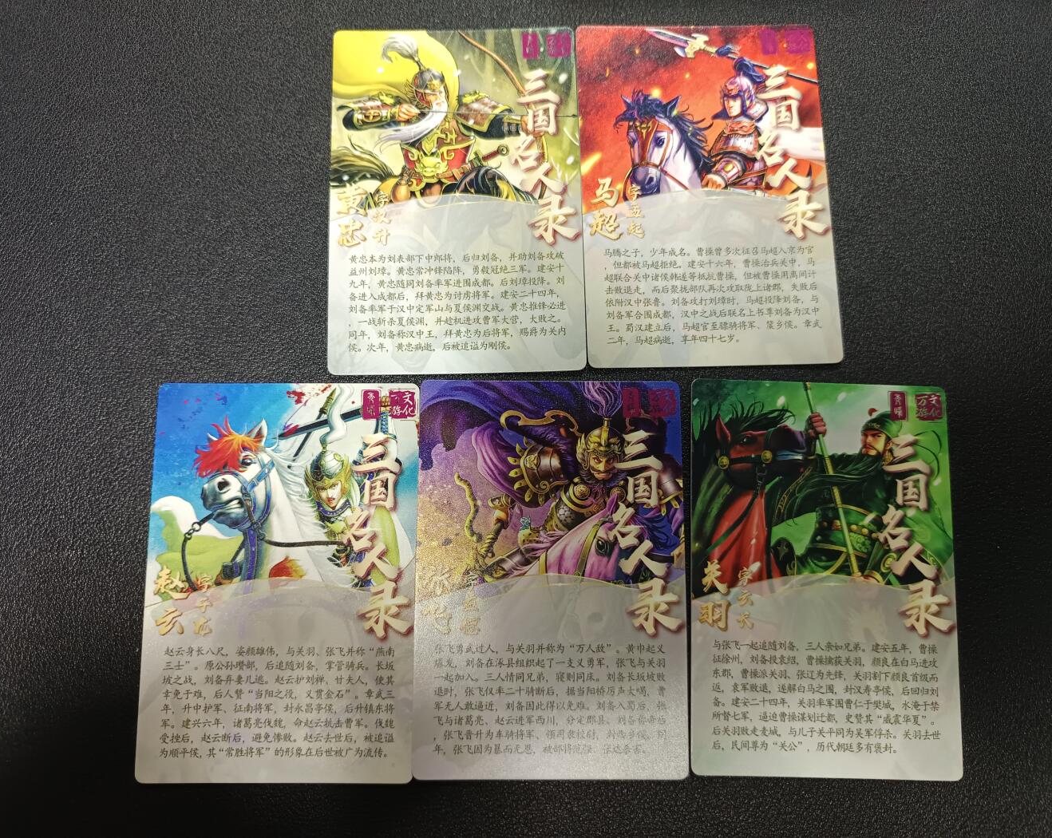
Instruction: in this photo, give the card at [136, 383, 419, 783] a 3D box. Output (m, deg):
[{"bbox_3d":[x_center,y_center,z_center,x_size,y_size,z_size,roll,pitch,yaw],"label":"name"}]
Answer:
[{"bbox_3d":[-0.056,0.036,0.178,0.062,0.001,0.090,0,81,-1],"label":"card"}]

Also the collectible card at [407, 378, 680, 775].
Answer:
[{"bbox_3d":[0.006,0.036,0.179,0.062,0.001,0.090,0,81,-1],"label":"collectible card"}]

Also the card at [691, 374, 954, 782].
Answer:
[{"bbox_3d":[0.069,0.036,0.180,0.062,0.001,0.090,2,81,-1],"label":"card"}]

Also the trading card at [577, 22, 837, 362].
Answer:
[{"bbox_3d":[0.045,-0.057,0.193,0.062,0.001,0.090,-1,81,-1],"label":"trading card"}]

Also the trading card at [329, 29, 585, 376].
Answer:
[{"bbox_3d":[-0.017,-0.056,0.192,0.062,0.001,0.090,-1,81,-1],"label":"trading card"}]

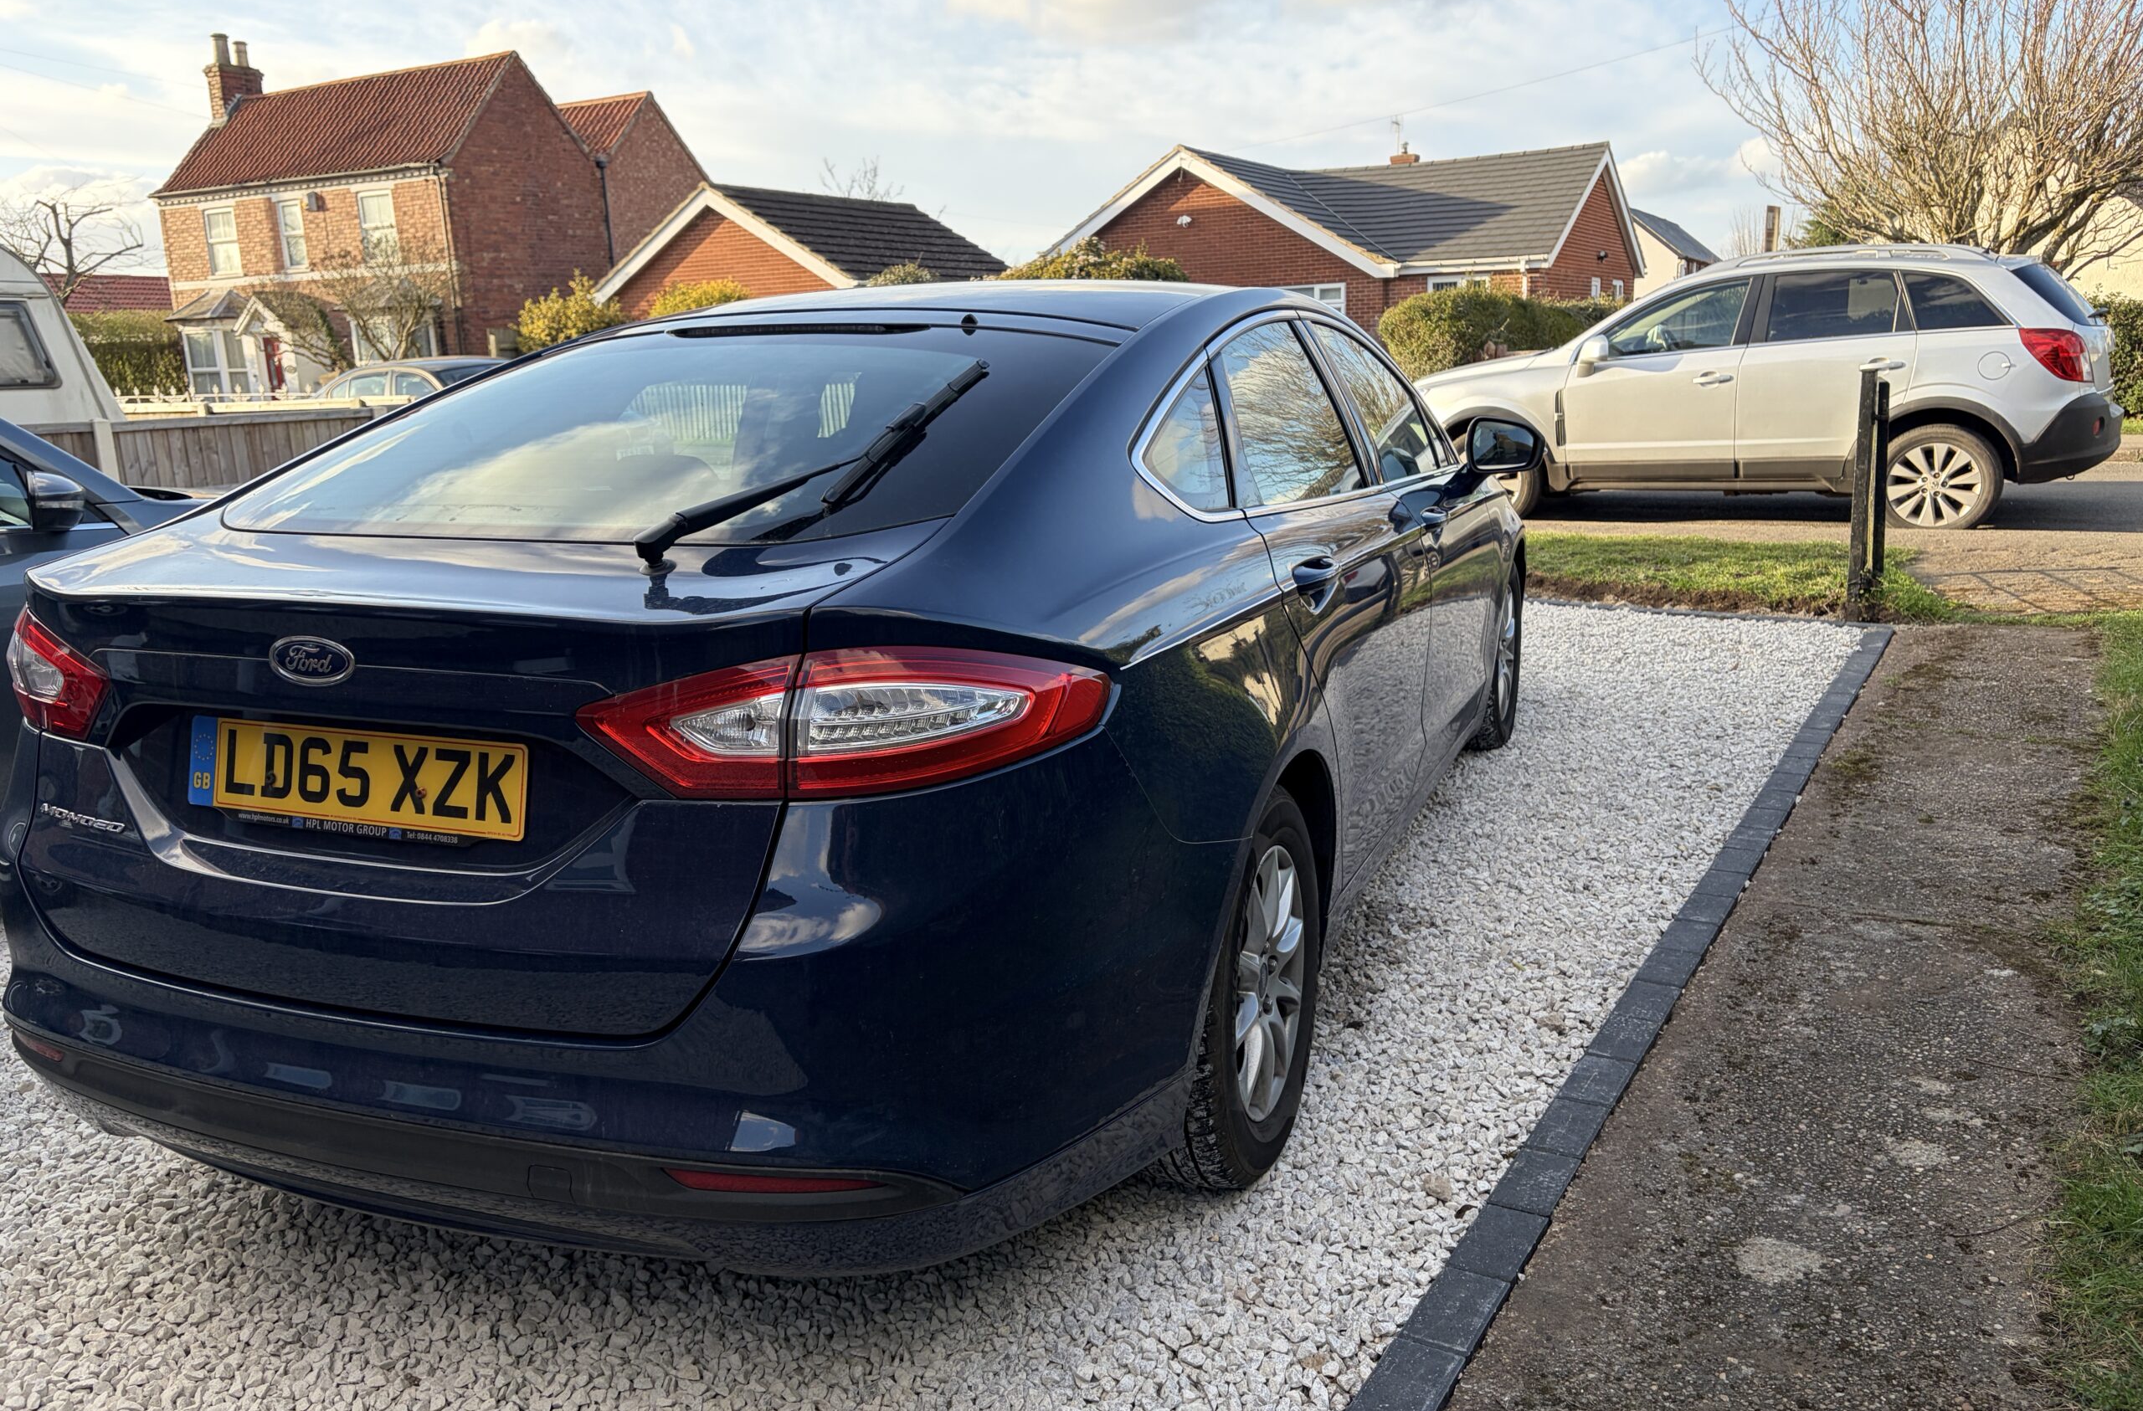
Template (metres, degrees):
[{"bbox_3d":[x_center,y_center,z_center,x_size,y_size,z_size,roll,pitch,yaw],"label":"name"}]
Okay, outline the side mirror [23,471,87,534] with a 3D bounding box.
[{"bbox_3d":[-2.458,-0.491,3.900,0.185,0.155,0.120,7,16,37],"label":"side mirror"}]

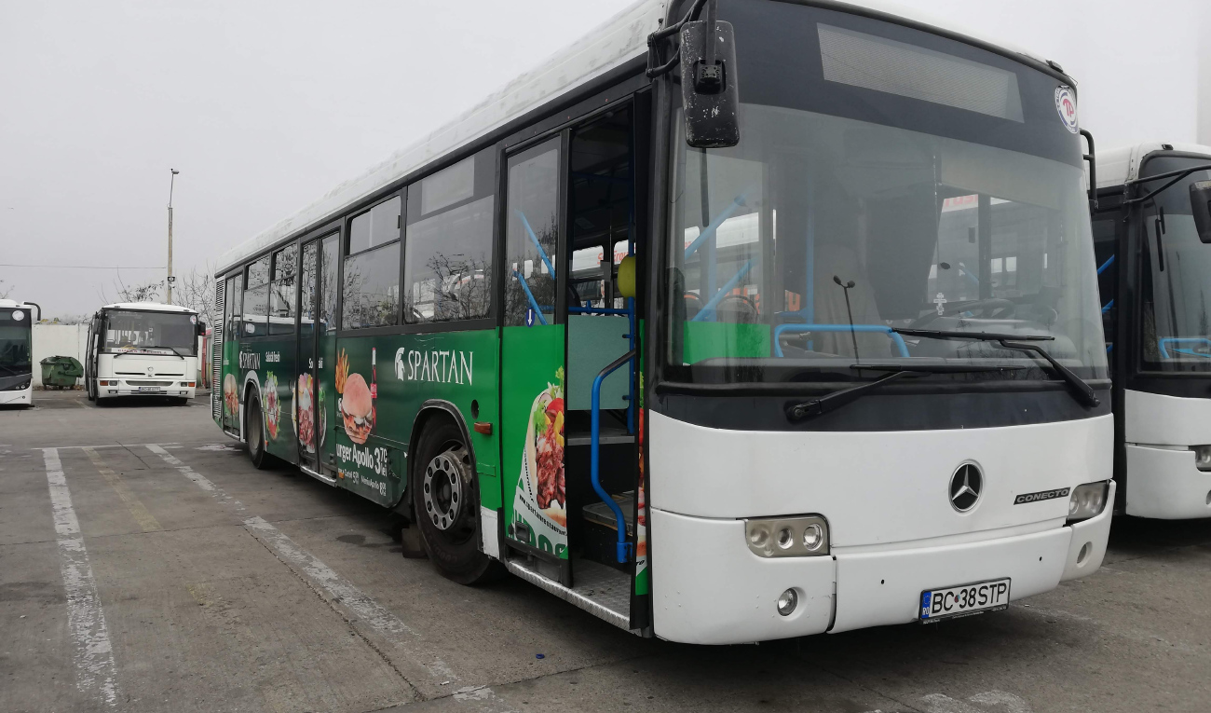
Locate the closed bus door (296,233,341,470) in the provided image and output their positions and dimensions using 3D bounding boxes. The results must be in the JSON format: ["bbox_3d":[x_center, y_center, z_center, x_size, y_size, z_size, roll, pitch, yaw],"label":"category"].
[{"bbox_3d":[-2.374,-0.014,7.871,0.100,1.950,1.300,1,0,-30],"label":"closed bus door"}]

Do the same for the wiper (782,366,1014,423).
[{"bbox_3d":[1.179,0.128,3.626,1.210,0.210,0.110,1,0,-30],"label":"wiper"}]

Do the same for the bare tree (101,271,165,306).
[{"bbox_3d":[-20.992,-1.273,42.000,3.000,5.150,3.000,1,0,-27],"label":"bare tree"}]

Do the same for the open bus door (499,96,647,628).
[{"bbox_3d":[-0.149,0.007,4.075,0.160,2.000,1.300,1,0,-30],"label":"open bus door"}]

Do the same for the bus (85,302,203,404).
[{"bbox_3d":[-15.492,-0.058,31.094,2.520,3.030,11.600,1,0,-30],"label":"bus"}]

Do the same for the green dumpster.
[{"bbox_3d":[-21.291,0.626,37.000,1.320,1.320,1.370,1,0,-45],"label":"green dumpster"}]

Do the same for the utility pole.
[{"bbox_3d":[-20.206,-3.718,44.000,0.550,10.060,0.400,0,0,17],"label":"utility pole"}]

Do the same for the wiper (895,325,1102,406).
[{"bbox_3d":[1.652,0.052,3.918,1.370,0.320,0.120,1,0,-30],"label":"wiper"}]

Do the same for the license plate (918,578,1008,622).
[{"bbox_3d":[1.446,0.966,3.773,0.530,0.122,0.020,1,4,-30],"label":"license plate"}]

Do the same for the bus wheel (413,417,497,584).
[{"bbox_3d":[-0.792,0.747,5.370,0.310,1.000,1.000,1,0,-37],"label":"bus wheel"}]

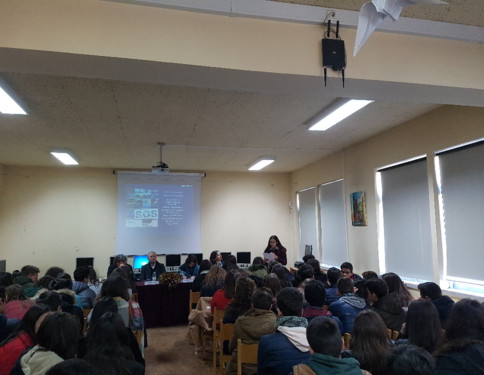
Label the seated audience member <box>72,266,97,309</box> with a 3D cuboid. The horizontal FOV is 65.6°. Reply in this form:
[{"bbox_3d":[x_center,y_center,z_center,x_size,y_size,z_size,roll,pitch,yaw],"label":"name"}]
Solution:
[{"bbox_3d":[-2.067,1.678,4.984,0.500,1.252,0.750,-1,-7,3],"label":"seated audience member"}]

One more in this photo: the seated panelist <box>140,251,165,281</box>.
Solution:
[{"bbox_3d":[-1.776,1.928,7.390,0.540,1.304,0.780,1,-7,-12],"label":"seated panelist"}]

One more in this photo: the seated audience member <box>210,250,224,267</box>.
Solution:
[{"bbox_3d":[-0.401,1.907,7.426,0.660,1.281,0.460,-6,-8,37],"label":"seated audience member"}]

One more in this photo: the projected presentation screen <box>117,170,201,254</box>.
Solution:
[{"bbox_3d":[-2.000,0.659,9.125,2.030,1.981,0.080,1,-7,-12],"label":"projected presentation screen"}]

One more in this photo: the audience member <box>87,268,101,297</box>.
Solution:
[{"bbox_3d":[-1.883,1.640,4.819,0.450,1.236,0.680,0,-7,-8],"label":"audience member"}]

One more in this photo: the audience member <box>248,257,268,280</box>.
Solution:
[{"bbox_3d":[0.264,1.826,6.565,0.460,1.224,0.700,1,-7,-12],"label":"audience member"}]

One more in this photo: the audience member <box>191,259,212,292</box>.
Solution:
[{"bbox_3d":[-0.564,1.707,5.673,0.460,1.272,0.700,1,-7,-12],"label":"audience member"}]

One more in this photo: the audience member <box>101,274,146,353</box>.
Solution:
[{"bbox_3d":[-1.095,1.430,3.318,0.490,1.282,0.720,1,-7,-12],"label":"audience member"}]

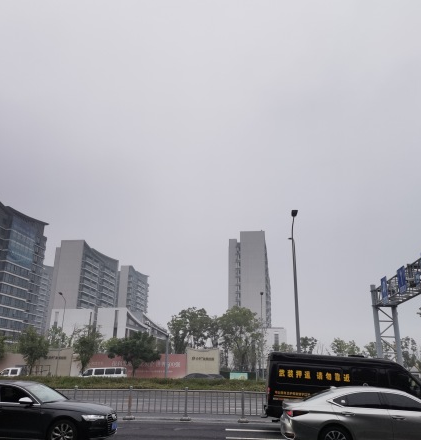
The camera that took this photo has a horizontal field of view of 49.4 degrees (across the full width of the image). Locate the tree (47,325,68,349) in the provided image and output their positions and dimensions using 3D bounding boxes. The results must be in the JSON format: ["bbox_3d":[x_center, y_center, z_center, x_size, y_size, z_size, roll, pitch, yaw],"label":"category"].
[{"bbox_3d":[-23.050,19.700,68.130,3.000,8.120,2.700,1,-18,0],"label":"tree"}]

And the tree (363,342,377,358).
[{"bbox_3d":[22.213,19.961,63.068,3.000,5.970,3.000,1,-18,0],"label":"tree"}]

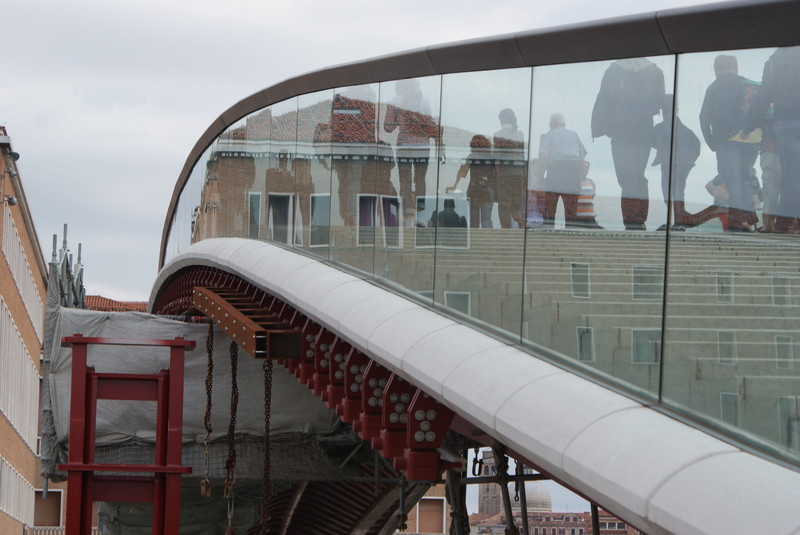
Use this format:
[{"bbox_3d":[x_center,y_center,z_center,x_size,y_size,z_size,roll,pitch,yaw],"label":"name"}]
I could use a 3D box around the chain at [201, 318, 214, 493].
[{"bbox_3d":[-1.475,1.081,17.900,0.078,1.350,0.070,1,-8,-5],"label":"chain"}]

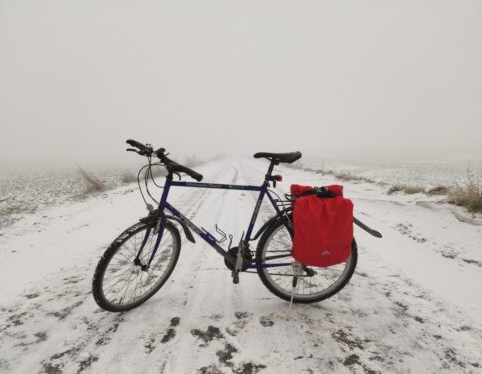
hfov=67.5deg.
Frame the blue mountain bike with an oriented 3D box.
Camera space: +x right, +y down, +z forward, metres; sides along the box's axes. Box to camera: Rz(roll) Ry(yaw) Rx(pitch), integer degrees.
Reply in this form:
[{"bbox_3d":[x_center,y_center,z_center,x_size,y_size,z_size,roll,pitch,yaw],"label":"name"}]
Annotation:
[{"bbox_3d":[-0.025,0.243,2.250,1.685,1.110,0.640,-1,5,0],"label":"blue mountain bike"}]

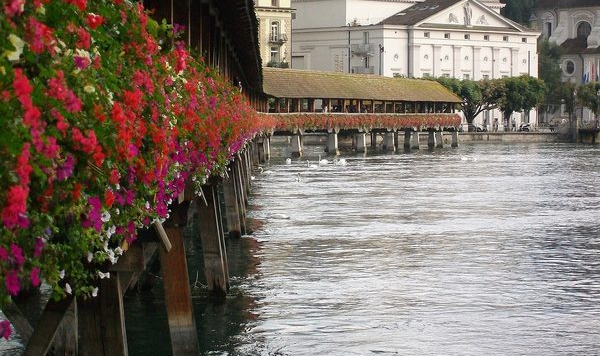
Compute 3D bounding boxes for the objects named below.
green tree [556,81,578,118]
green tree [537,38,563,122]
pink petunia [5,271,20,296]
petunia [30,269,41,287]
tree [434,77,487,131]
[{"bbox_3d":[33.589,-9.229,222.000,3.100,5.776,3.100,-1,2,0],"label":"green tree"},{"bbox_3d":[33.587,-12.856,238.000,3.600,12.115,3.600,-1,2,0],"label":"green tree"},{"bbox_3d":[-0.927,0.340,5.700,0.055,0.074,0.045,-2,2,-30],"label":"pink petunia"},{"bbox_3d":[-0.898,0.338,6.000,0.045,0.067,0.038,-2,2,-34],"label":"petunia"},{"bbox_3d":[20.034,-9.115,220.000,6.600,6.782,6.300,-1,2,0],"label":"tree"}]

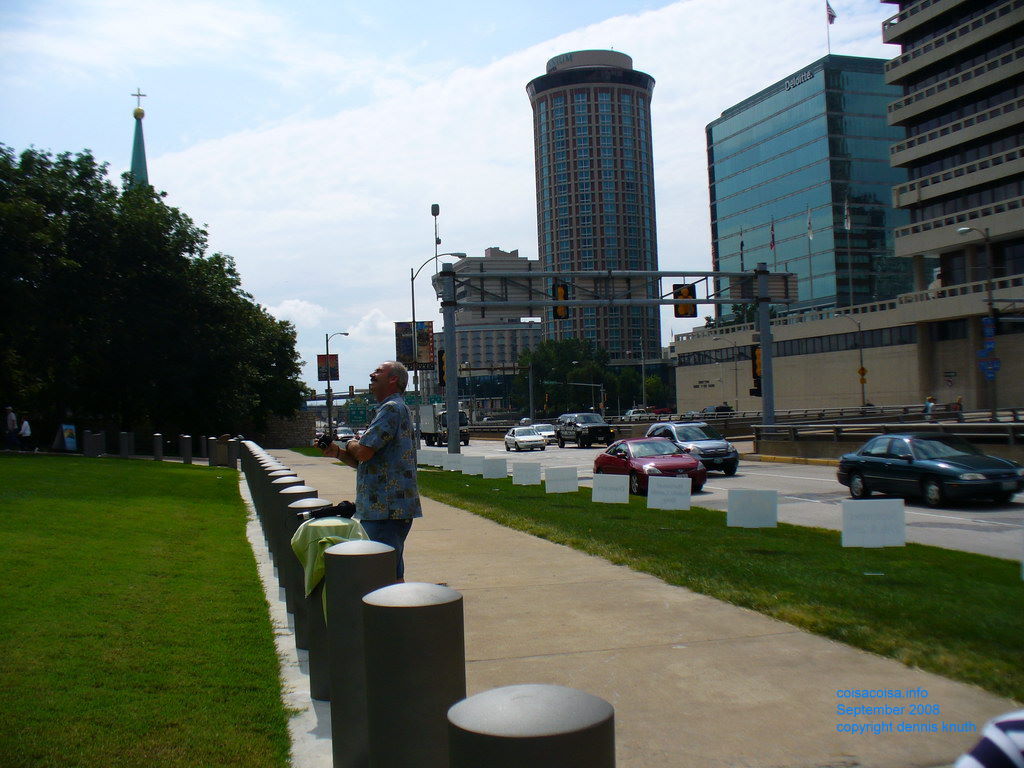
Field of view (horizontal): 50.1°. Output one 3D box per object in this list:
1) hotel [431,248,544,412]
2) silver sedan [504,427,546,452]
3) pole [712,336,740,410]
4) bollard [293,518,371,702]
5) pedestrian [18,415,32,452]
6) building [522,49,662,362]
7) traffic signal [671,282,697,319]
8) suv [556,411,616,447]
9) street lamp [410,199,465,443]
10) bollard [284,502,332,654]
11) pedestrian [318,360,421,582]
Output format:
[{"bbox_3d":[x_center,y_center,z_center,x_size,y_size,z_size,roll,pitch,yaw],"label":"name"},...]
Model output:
[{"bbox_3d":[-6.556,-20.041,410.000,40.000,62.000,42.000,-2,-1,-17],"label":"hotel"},{"bbox_3d":[0.843,3.524,69.835,1.700,1.380,4.450,-2,-1,-15],"label":"silver sedan"},{"bbox_3d":[21.853,-0.809,111.644,2.700,7.930,0.450,-2,-1,-17],"label":"pole"},{"bbox_3d":[-0.923,1.182,5.716,0.285,0.965,0.285,-2,-1,-17],"label":"bollard"},{"bbox_3d":[-20.619,2.102,46.483,0.550,1.620,0.500,-3,-1,26],"label":"pedestrian"},{"bbox_3d":[21.073,-35.296,266.747,31.000,85.000,31.000,-2,-1,0],"label":"building"},{"bbox_3d":[6.878,-3.304,43.566,0.920,1.340,0.400,-2,-1,-14],"label":"traffic signal"},{"bbox_3d":[4.000,2.583,60.800,1.980,1.900,5.100,-2,-1,-17],"label":"suv"},{"bbox_3d":[-3.228,-1.513,49.818,2.600,10.100,0.450,-2,-1,-14],"label":"street lamp"},{"bbox_3d":[-1.260,1.198,6.879,0.285,0.950,0.285,-2,-1,-14],"label":"bollard"},{"bbox_3d":[-0.789,0.756,6.135,0.580,1.760,0.560,-2,-1,9],"label":"pedestrian"}]

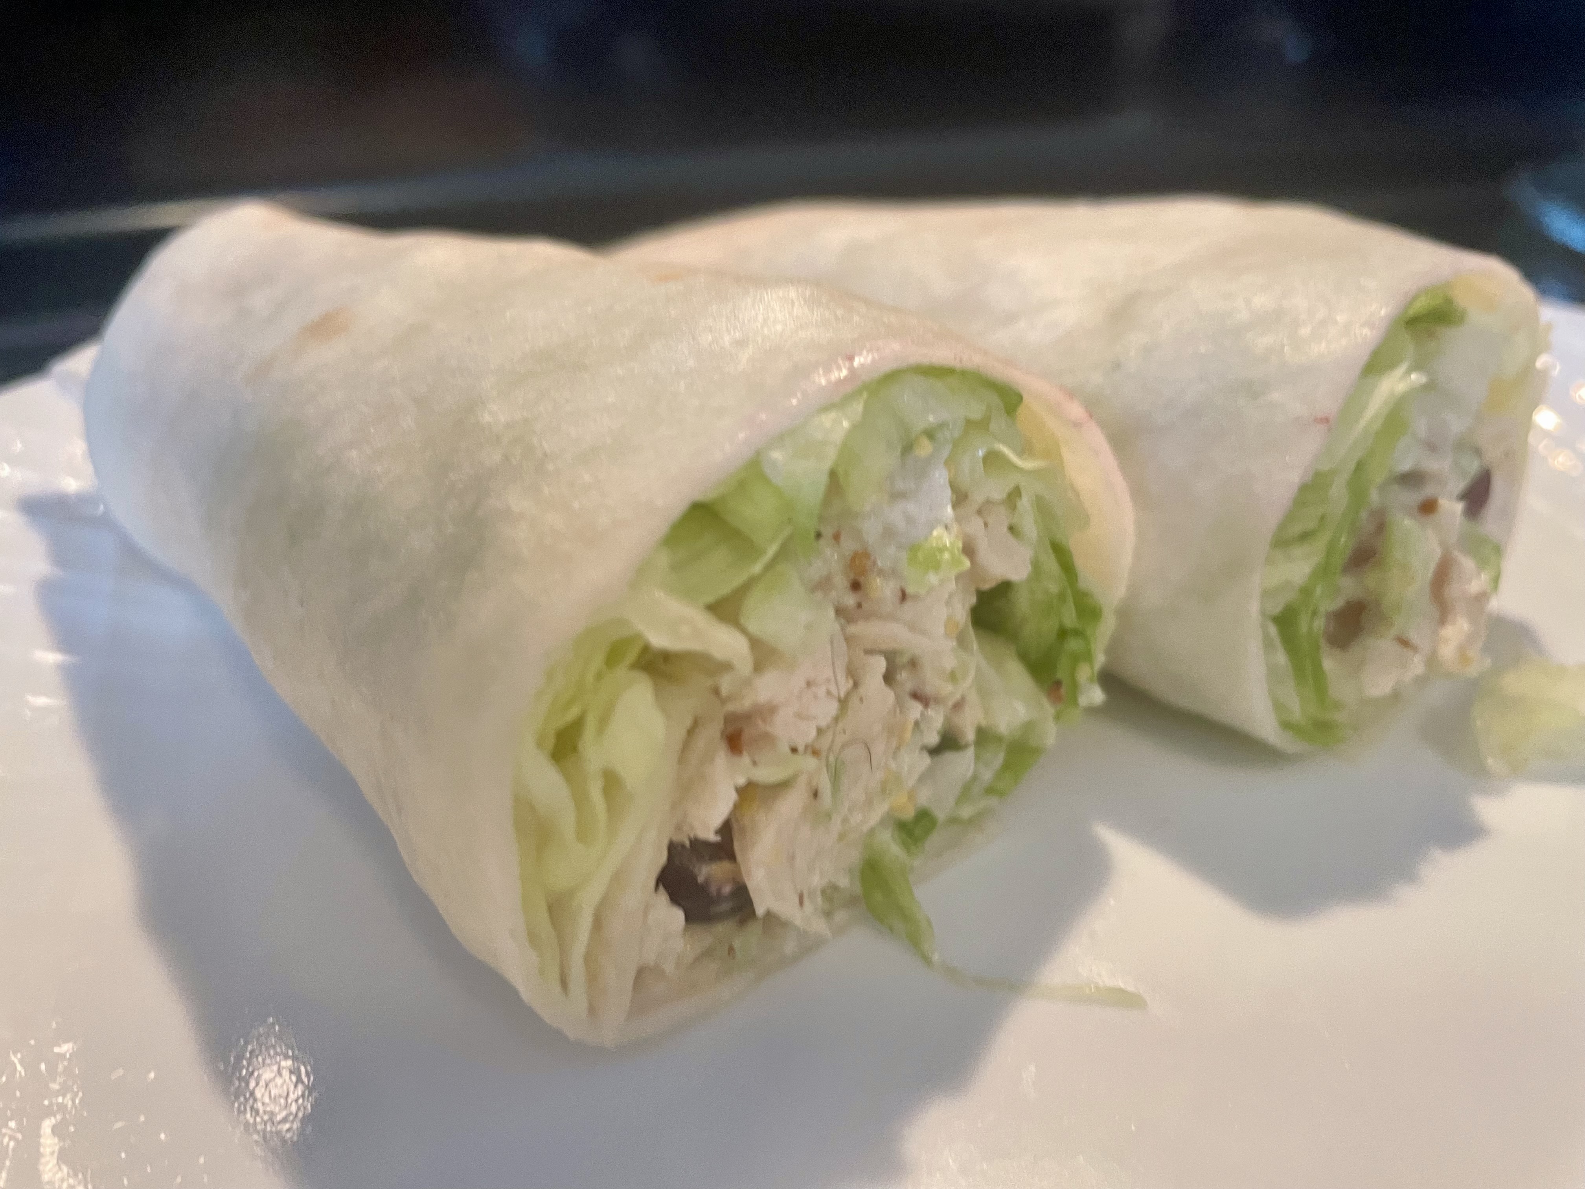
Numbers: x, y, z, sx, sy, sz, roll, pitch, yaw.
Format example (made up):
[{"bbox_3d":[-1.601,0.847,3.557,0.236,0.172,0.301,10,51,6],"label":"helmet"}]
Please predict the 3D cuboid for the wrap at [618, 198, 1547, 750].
[{"bbox_3d":[0.025,-0.025,0.150,0.067,0.050,0.114,-25,36,-35],"label":"wrap"}]

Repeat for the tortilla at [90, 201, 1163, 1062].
[{"bbox_3d":[-0.040,-0.018,0.145,0.073,0.050,0.142,-25,37,-36],"label":"tortilla"}]

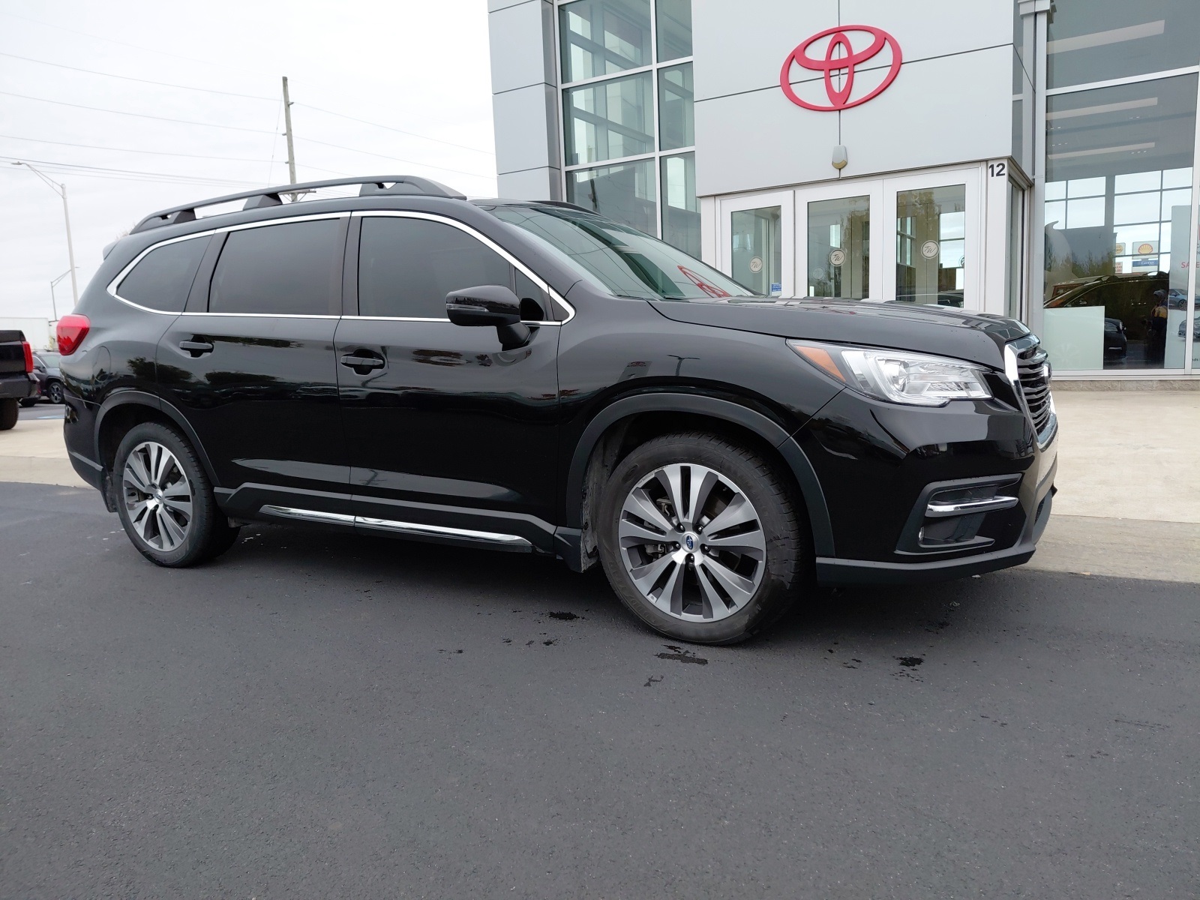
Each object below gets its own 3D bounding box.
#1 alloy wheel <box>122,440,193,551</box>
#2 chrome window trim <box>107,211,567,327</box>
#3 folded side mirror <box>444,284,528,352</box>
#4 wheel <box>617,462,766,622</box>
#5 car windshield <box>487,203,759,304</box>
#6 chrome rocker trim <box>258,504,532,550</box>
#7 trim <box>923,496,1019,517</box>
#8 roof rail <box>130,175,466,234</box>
[{"bbox_3d":[-2.166,0.219,4.419,0.547,0.547,0.200,2,10,29],"label":"alloy wheel"},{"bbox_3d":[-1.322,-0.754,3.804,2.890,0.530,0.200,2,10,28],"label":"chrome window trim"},{"bbox_3d":[-0.399,-0.469,3.095,0.275,0.218,0.190,-3,8,0],"label":"folded side mirror"},{"bbox_3d":[0.349,0.299,2.998,0.547,0.547,0.200,2,10,31],"label":"wheel"},{"bbox_3d":[0.180,-0.863,3.842,0.870,0.130,1.520,37,25,19],"label":"car windshield"},{"bbox_3d":[-0.898,0.308,3.577,1.480,0.065,0.050,2,10,29],"label":"chrome rocker trim"},{"bbox_3d":[1.129,0.168,2.651,0.310,0.042,0.060,-5,9,-13],"label":"trim"},{"bbox_3d":[-1.533,-1.136,4.101,2.280,0.145,0.080,2,10,29],"label":"roof rail"}]

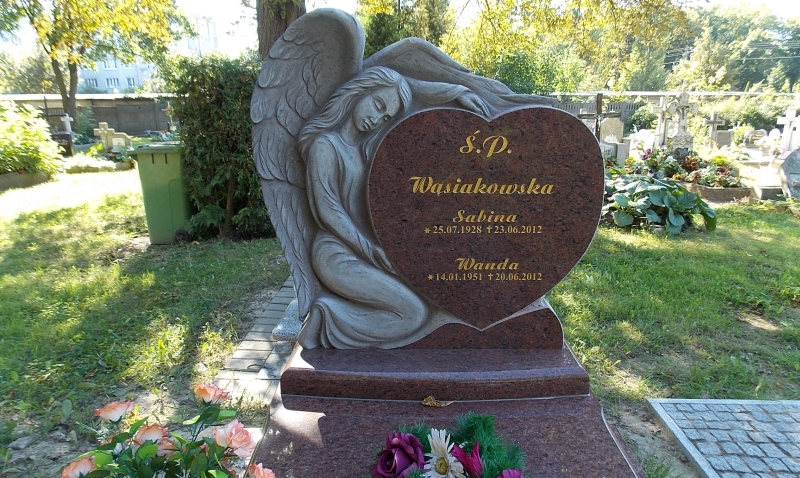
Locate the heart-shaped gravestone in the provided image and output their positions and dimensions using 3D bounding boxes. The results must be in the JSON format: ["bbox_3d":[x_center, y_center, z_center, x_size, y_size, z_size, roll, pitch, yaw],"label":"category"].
[{"bbox_3d":[0.273,-0.059,1.751,0.744,0.725,0.100,0,14,1],"label":"heart-shaped gravestone"}]

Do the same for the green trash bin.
[{"bbox_3d":[-2.310,-0.459,5.434,0.550,0.950,0.480,-2,14,-7],"label":"green trash bin"}]

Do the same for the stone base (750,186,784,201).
[{"bbox_3d":[5.455,-0.684,7.884,0.420,0.210,0.260,0,14,0],"label":"stone base"}]

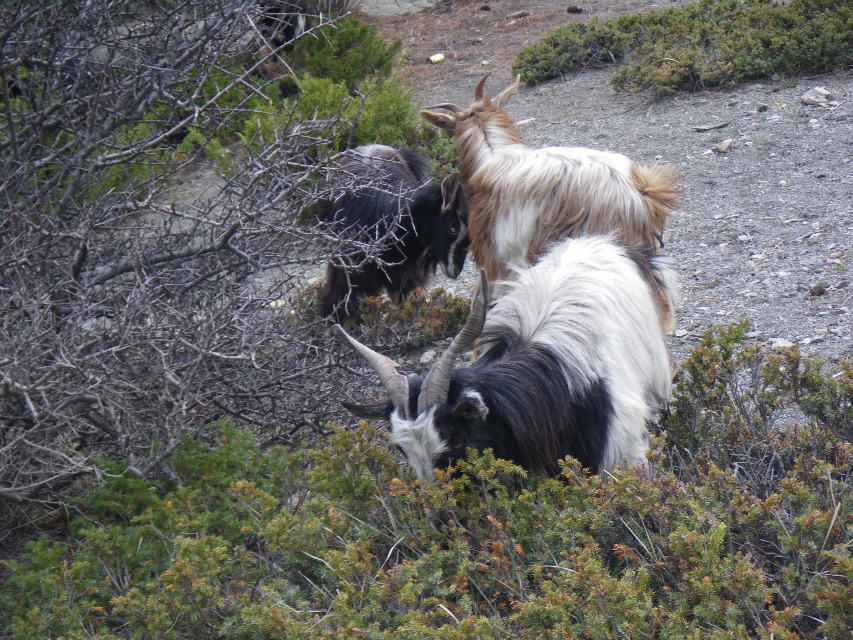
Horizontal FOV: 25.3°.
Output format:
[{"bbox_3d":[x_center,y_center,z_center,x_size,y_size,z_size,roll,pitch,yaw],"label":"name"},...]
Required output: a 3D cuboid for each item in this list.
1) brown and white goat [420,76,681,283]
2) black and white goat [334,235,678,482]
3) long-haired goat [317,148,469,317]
[{"bbox_3d":[0.388,-0.277,5.750,0.860,0.910,0.360,12,21,32],"label":"brown and white goat"},{"bbox_3d":[0.299,0.198,4.900,0.440,0.700,1.080,14,22,36],"label":"black and white goat"},{"bbox_3d":[-0.104,-0.261,6.000,0.420,0.610,0.820,1,18,3],"label":"long-haired goat"}]

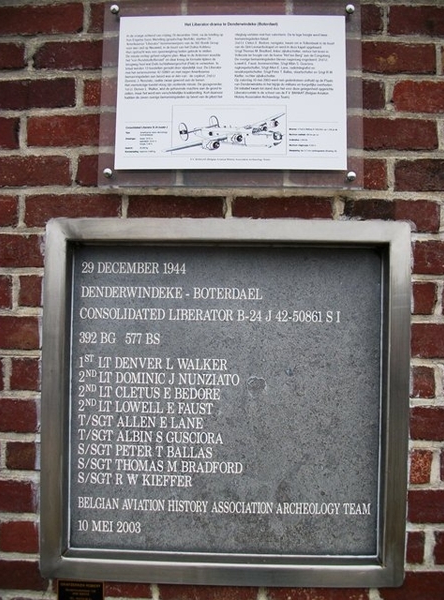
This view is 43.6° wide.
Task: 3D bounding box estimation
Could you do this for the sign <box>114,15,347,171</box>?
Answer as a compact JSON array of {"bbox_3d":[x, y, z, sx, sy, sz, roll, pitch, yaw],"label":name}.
[{"bbox_3d":[0.017,-0.384,1.023,0.425,0.297,0.015,1,-4,1],"label":"sign"}]

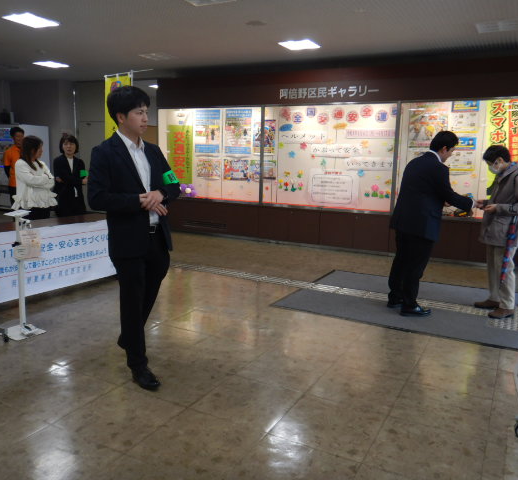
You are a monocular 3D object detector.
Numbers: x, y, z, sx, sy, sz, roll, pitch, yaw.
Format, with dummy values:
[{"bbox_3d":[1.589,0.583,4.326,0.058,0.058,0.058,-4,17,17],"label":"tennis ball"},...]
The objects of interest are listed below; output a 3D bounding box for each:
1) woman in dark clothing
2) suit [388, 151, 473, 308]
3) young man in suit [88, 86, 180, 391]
[{"bbox_3d":[-2.229,-0.422,5.675,0.450,1.610,0.320,-2,10,-20],"label":"woman in dark clothing"},{"bbox_3d":[1.533,-0.100,4.495,0.680,1.450,0.540,-1,10,-18],"label":"suit"},{"bbox_3d":[-0.750,0.002,2.911,0.460,1.730,0.530,10,12,42],"label":"young man in suit"}]

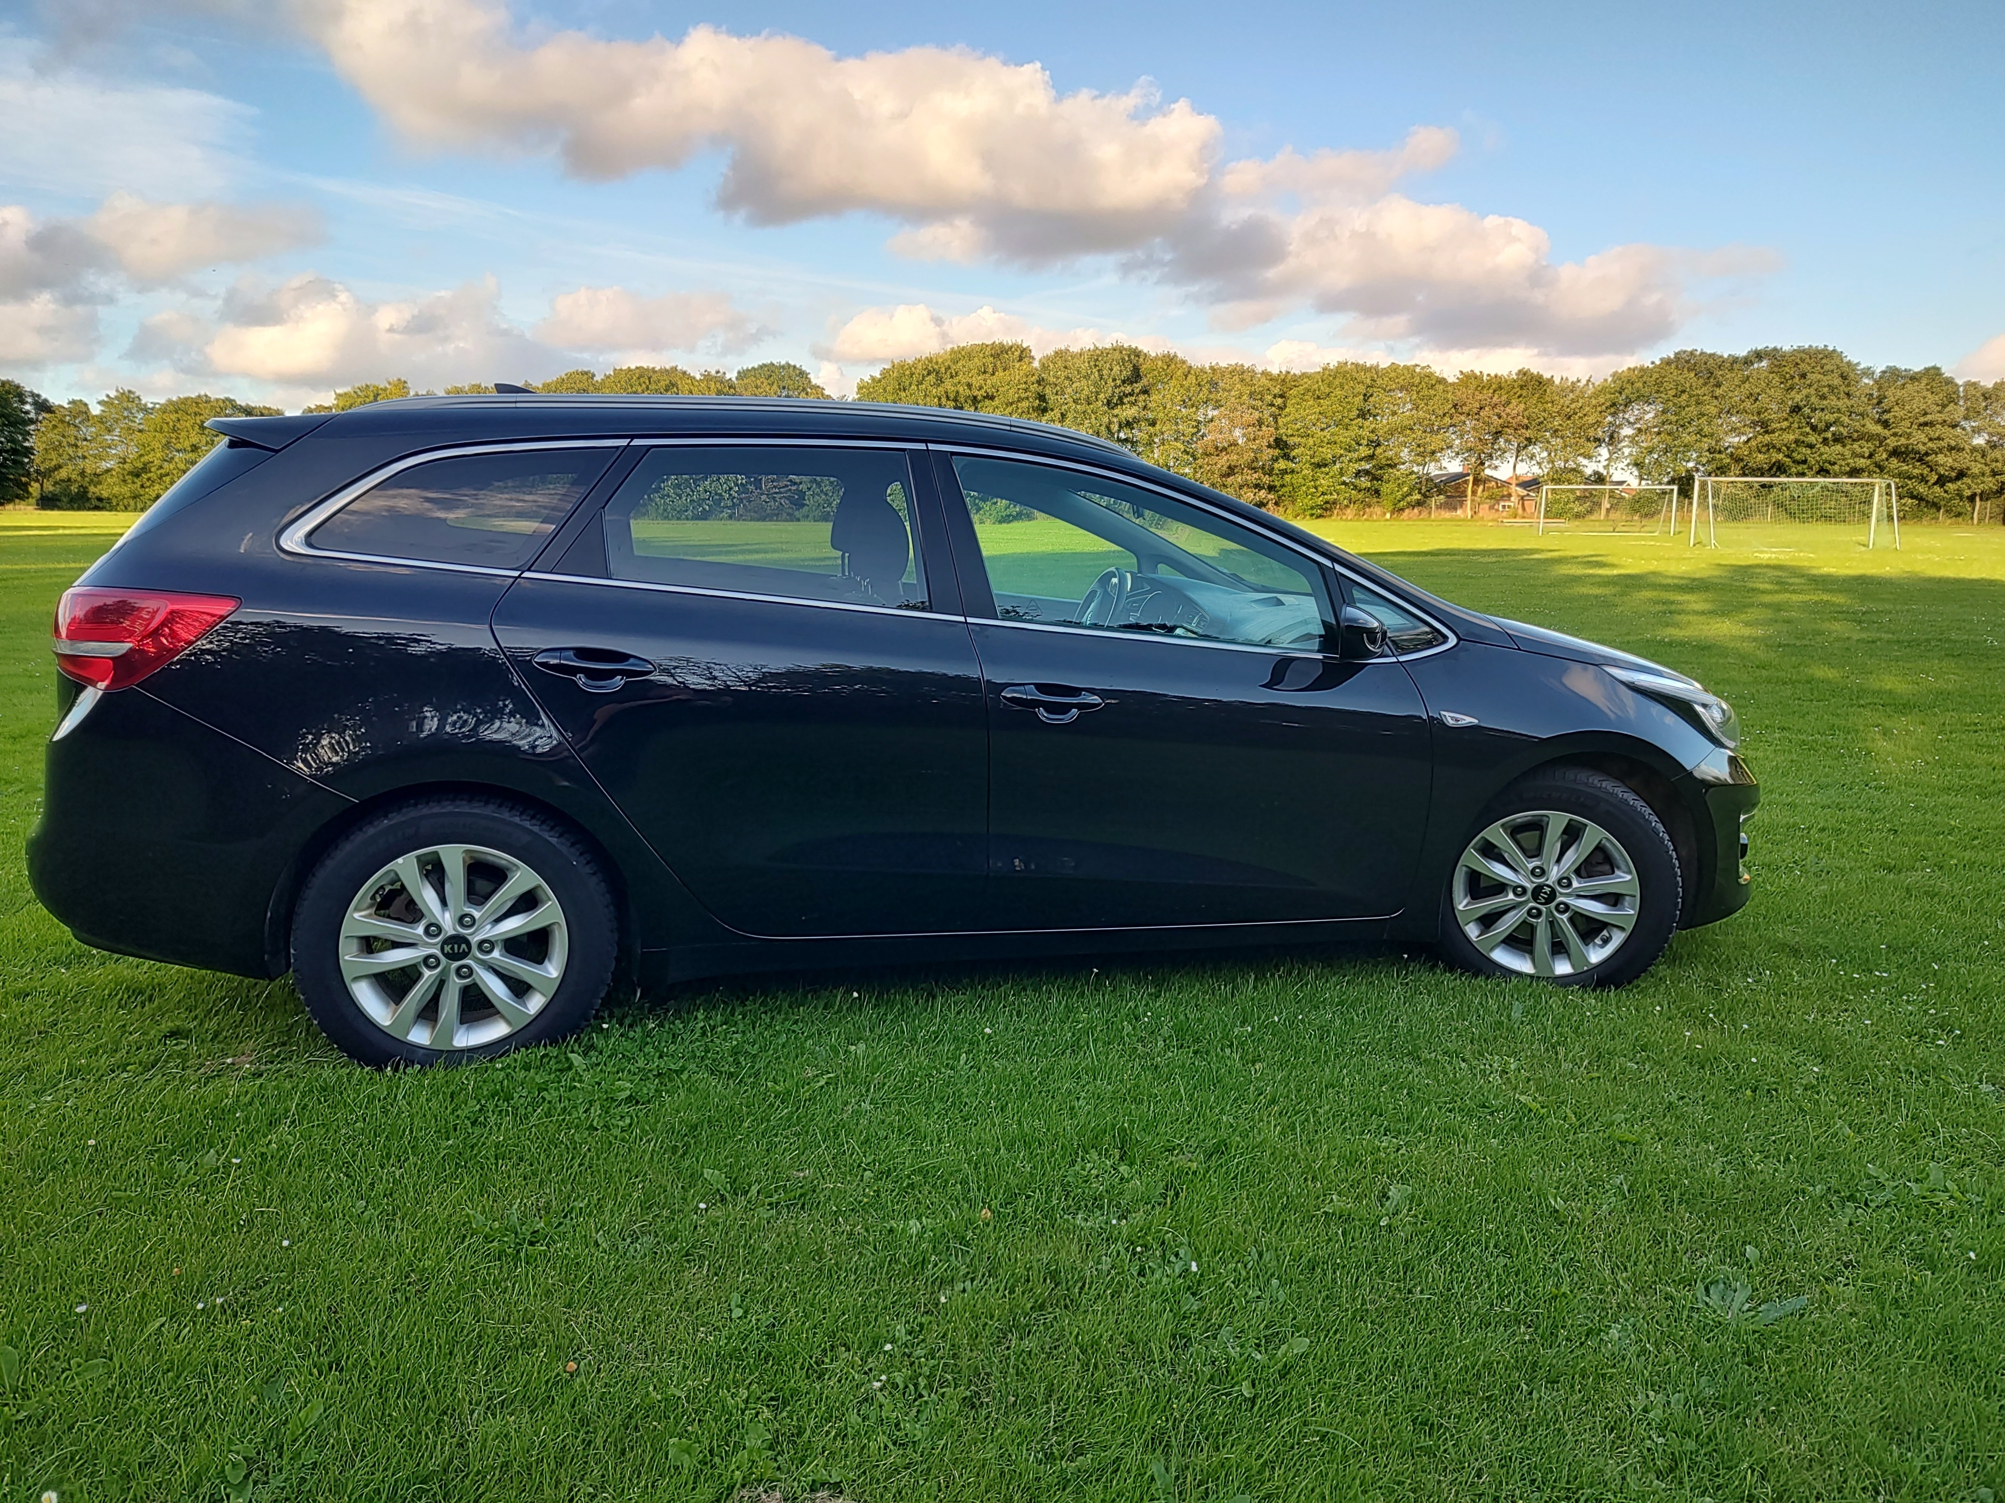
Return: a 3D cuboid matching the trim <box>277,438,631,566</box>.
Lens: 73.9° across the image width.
[{"bbox_3d":[-1.110,-0.505,2.733,0.672,0.313,0.070,0,-16,-10],"label":"trim"}]

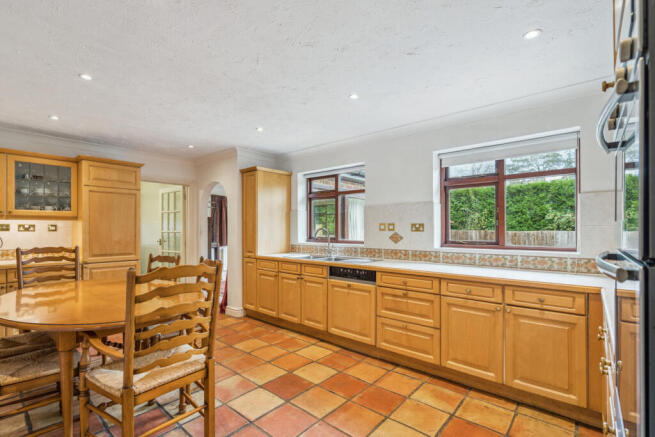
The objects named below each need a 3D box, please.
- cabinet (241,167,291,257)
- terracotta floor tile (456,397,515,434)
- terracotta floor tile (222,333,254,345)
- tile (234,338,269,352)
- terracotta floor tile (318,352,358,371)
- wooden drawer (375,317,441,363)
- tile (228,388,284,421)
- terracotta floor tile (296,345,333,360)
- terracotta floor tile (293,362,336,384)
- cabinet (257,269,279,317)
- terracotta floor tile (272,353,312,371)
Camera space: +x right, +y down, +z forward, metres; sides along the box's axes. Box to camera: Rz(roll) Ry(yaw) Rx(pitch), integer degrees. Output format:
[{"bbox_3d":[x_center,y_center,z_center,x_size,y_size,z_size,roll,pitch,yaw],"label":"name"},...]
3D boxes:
[{"bbox_3d":[-0.900,-0.093,4.373,0.360,1.250,0.610,-2,-3,40],"label":"cabinet"},{"bbox_3d":[1.059,1.329,1.965,0.305,0.018,0.305,-2,-4,40],"label":"terracotta floor tile"},{"bbox_3d":[-1.072,1.416,3.398,0.300,0.015,0.300,-3,-5,41],"label":"terracotta floor tile"},{"bbox_3d":[-0.815,1.375,3.131,0.305,0.018,0.305,-2,-4,40],"label":"tile"},{"bbox_3d":[0.098,1.386,2.806,0.300,0.015,0.300,-3,-5,41],"label":"terracotta floor tile"},{"bbox_3d":[0.862,1.078,2.773,0.600,0.290,0.500,-2,-4,40],"label":"wooden drawer"},{"bbox_3d":[-0.511,1.337,2.098,0.300,0.015,0.300,-3,-5,41],"label":"tile"},{"bbox_3d":[-0.131,1.367,2.981,0.302,0.014,0.302,-2,-3,40],"label":"terracotta floor tile"},{"bbox_3d":[-0.095,1.348,2.542,0.302,0.014,0.302,-2,-3,40],"label":"terracotta floor tile"},{"bbox_3d":[-0.604,0.974,4.050,0.454,0.590,0.580,-2,-3,40],"label":"cabinet"},{"bbox_3d":[-0.347,1.381,2.777,0.300,0.015,0.300,-3,-5,41],"label":"terracotta floor tile"}]

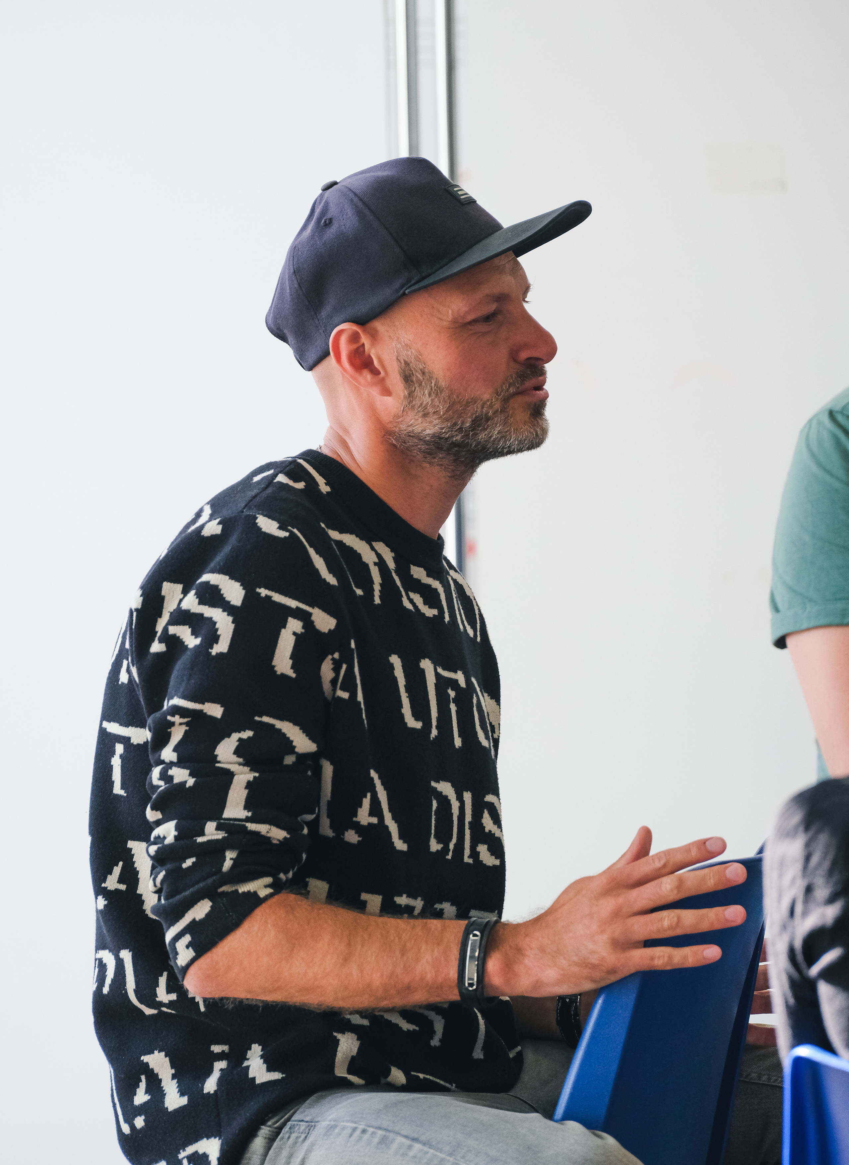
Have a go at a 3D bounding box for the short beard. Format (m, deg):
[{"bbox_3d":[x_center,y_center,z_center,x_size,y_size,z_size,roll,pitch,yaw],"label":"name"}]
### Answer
[{"bbox_3d":[0.039,-0.137,6.600,0.116,0.108,0.140,-8,0,18],"label":"short beard"}]

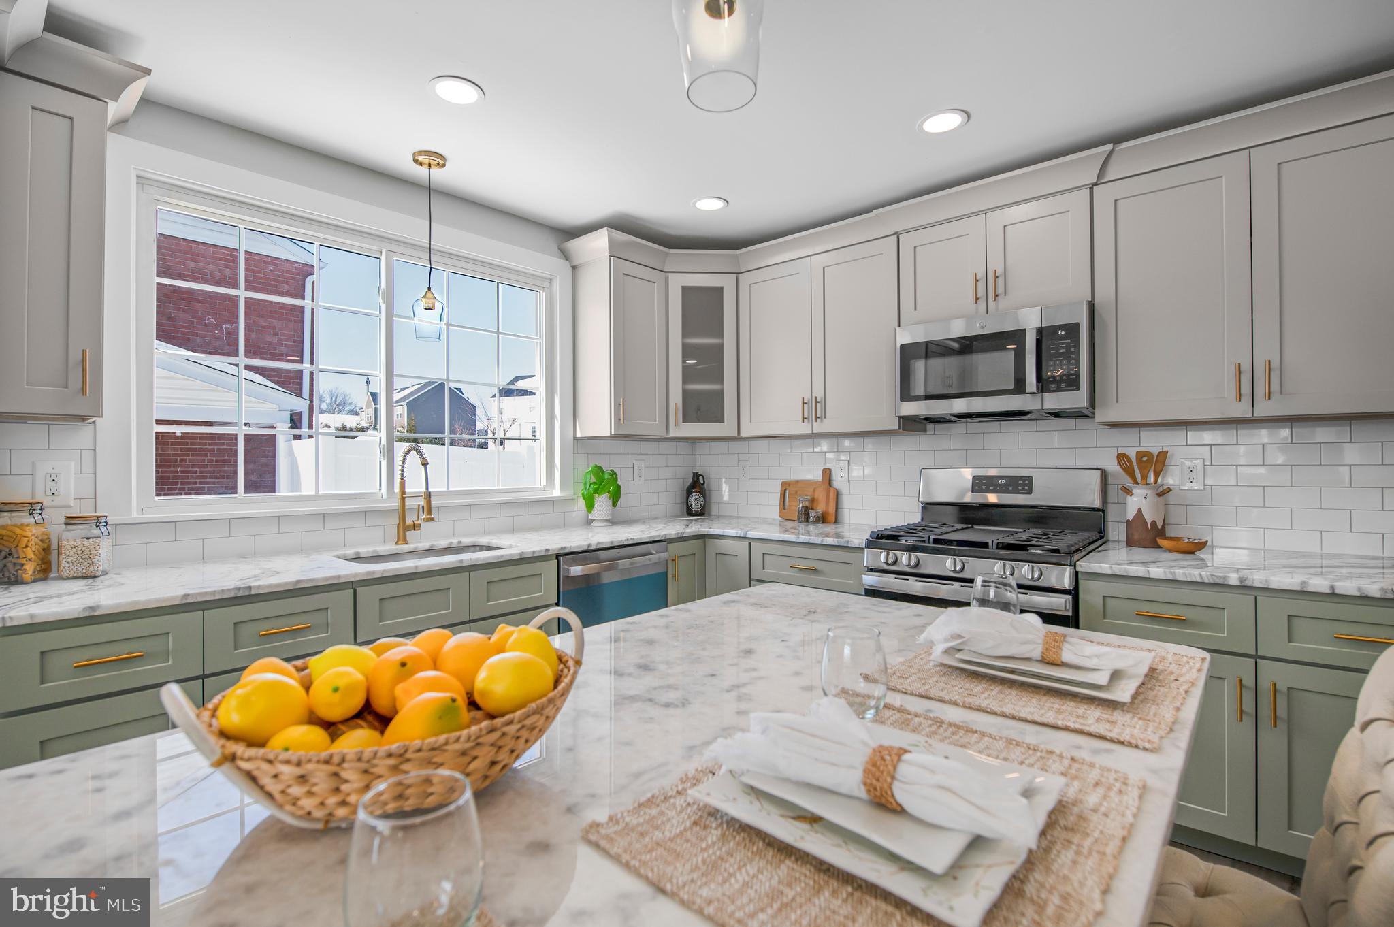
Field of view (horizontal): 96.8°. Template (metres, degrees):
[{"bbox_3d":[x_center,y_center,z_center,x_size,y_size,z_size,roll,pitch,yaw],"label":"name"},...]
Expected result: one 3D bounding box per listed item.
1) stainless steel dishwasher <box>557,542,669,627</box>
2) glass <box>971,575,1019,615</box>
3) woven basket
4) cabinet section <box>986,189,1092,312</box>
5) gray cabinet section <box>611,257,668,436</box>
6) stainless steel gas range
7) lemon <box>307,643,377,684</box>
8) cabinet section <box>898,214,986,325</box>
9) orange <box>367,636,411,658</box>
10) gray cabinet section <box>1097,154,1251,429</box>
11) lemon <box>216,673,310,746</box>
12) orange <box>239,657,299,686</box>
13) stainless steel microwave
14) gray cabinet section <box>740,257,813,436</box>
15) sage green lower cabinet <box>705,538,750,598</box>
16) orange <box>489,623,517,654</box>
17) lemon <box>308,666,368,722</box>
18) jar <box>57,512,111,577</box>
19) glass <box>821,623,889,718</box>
[{"bbox_3d":[-0.578,0.815,2.927,0.640,0.880,0.605,0,0,41],"label":"stainless steel dishwasher"},{"bbox_3d":[0.578,0.276,1.200,0.089,0.109,0.089,0,0,39],"label":"glass"},{"bbox_3d":[-0.292,0.255,0.635,0.330,0.160,0.385,0,0,44],"label":"woven basket"},{"bbox_3d":[1.481,-0.841,2.630,0.382,0.445,0.315,0,-1,40],"label":"cabinet section"},{"bbox_3d":[-0.417,-0.602,3.398,0.315,0.909,0.407,0,-1,40],"label":"gray cabinet section"},{"bbox_3d":[1.199,0.637,2.585,0.760,1.220,0.700,0,0,41],"label":"stainless steel gas range"},{"bbox_3d":[-0.389,0.225,0.680,0.074,0.058,0.058,0,0,-30],"label":"lemon"},{"bbox_3d":[1.187,-0.839,2.877,0.379,0.445,0.315,0,-1,40],"label":"cabinet section"},{"bbox_3d":[-0.373,0.249,0.760,0.070,0.069,0.070,0,0,42],"label":"orange"},{"bbox_3d":[1.803,-0.611,2.359,0.449,0.909,0.315,0,-1,40],"label":"gray cabinet section"},{"bbox_3d":[-0.393,0.222,0.560,0.078,0.064,0.064,0,0,-35],"label":"lemon"},{"bbox_3d":[-0.418,0.220,0.610,0.060,0.060,0.060,0,0,44],"label":"orange"},{"bbox_3d":[1.314,-0.410,2.700,0.760,0.415,0.400,0,0,41],"label":"stainless steel microwave"},{"bbox_3d":[0.520,-0.602,3.433,0.443,0.909,0.315,0,-1,40],"label":"gray cabinet section"},{"bbox_3d":[0.333,0.803,3.242,0.280,0.870,0.580,0,0,39],"label":"sage green lower cabinet"},{"bbox_3d":[-0.207,0.221,0.720,0.064,0.066,0.067,0,0,44],"label":"orange"},{"bbox_3d":[-0.361,0.231,0.622,0.056,0.055,0.071,0,0,-30],"label":"lemon"},{"bbox_3d":[-1.794,0.244,1.807,0.108,0.172,0.108,0,0,-38],"label":"jar"},{"bbox_3d":[0.209,0.277,0.820,0.089,0.109,0.089,0,0,0],"label":"glass"}]

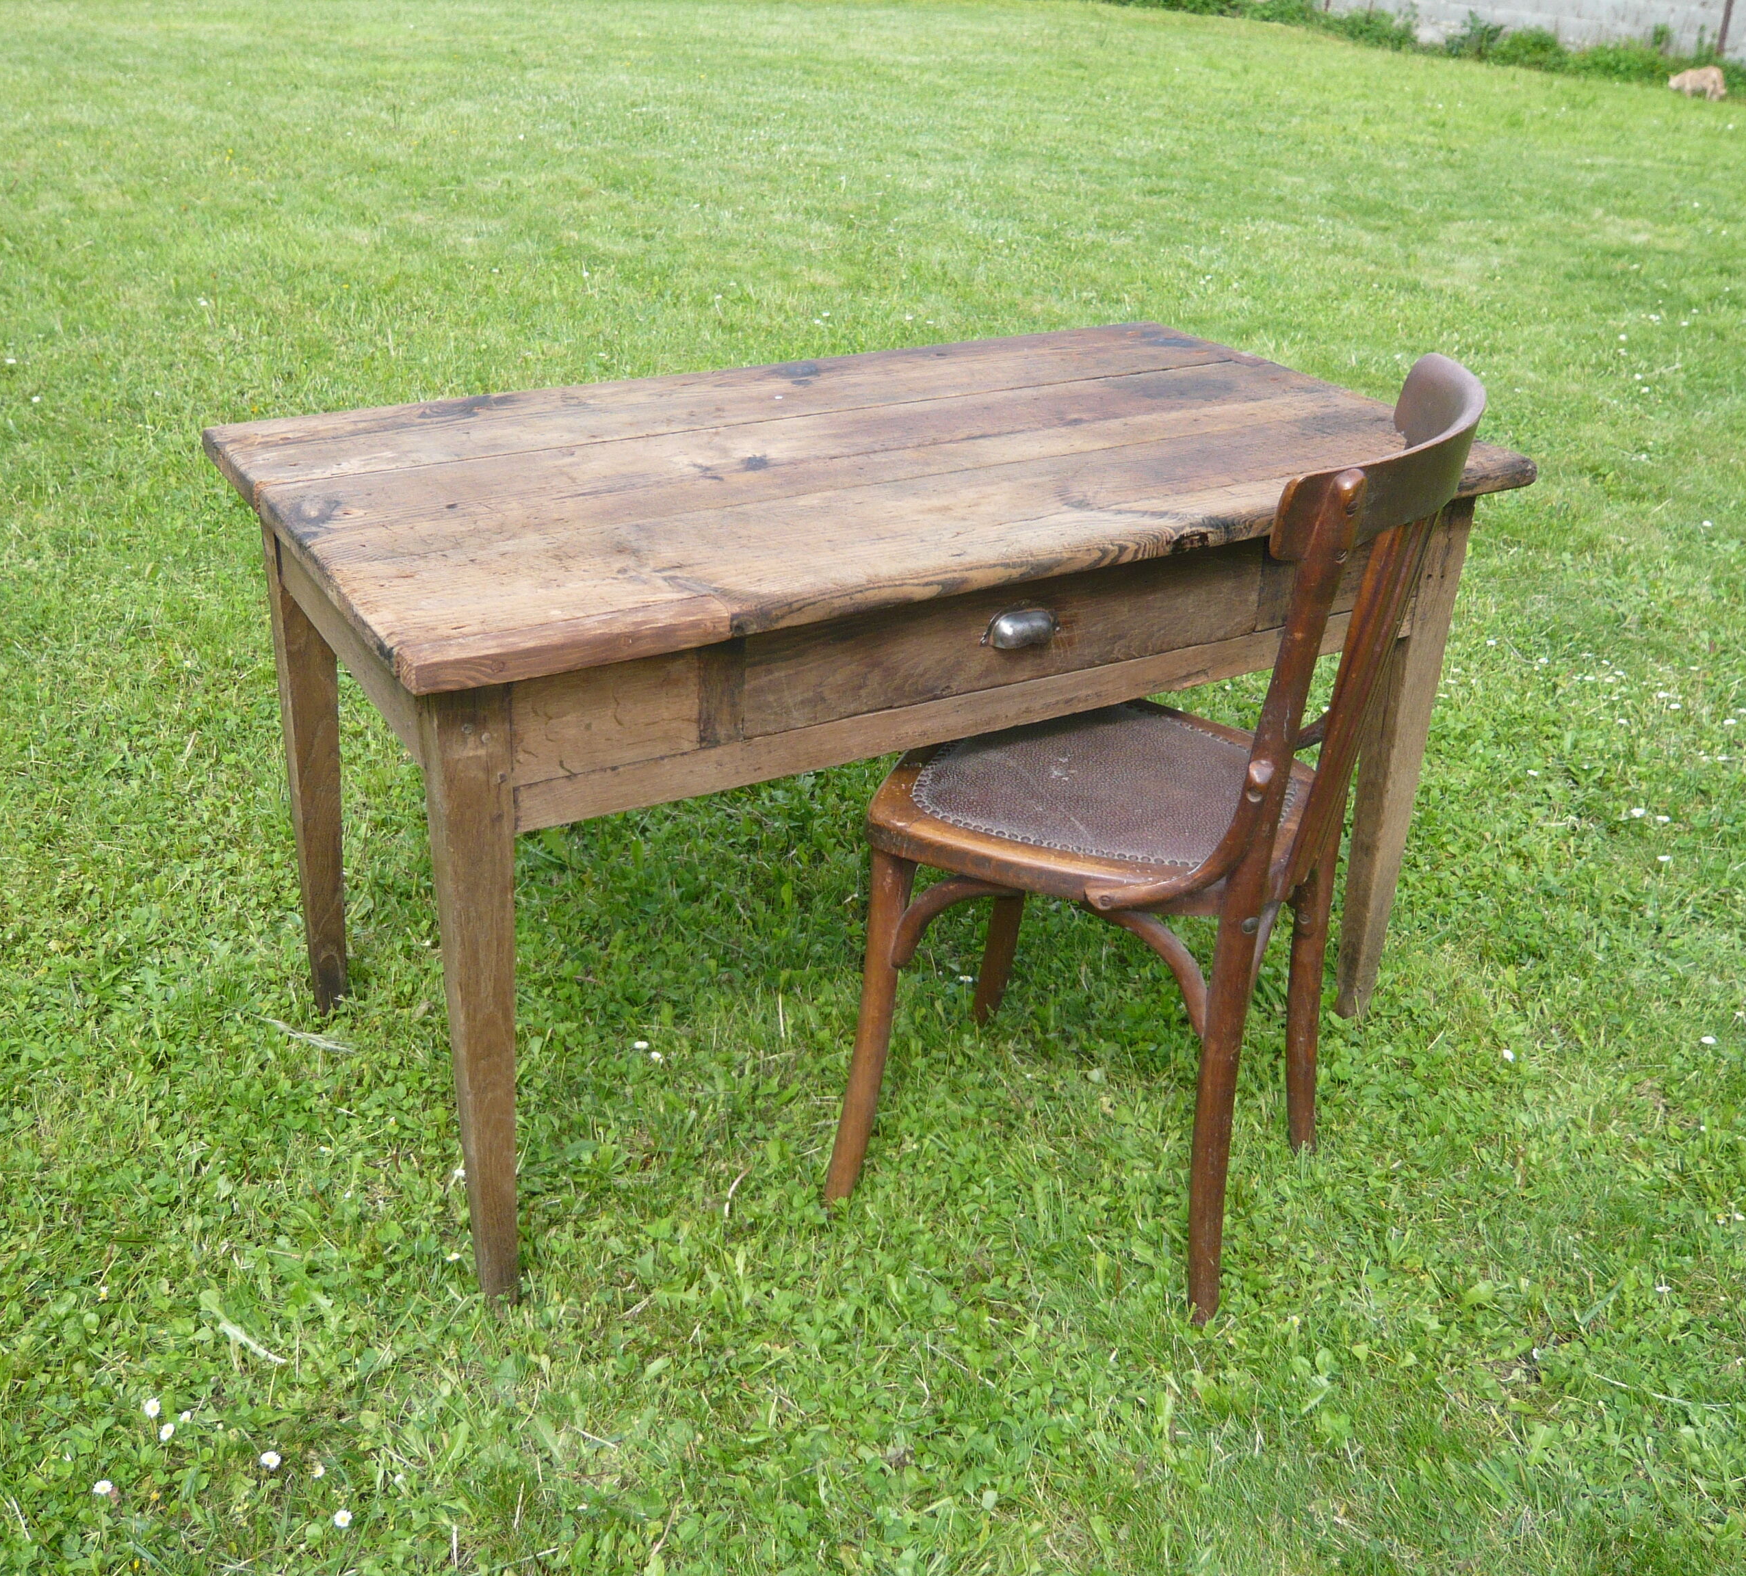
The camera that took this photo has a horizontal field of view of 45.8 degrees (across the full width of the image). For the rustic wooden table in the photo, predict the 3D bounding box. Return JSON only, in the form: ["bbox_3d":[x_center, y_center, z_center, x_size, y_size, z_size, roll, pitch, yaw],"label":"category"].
[{"bbox_3d":[-0.010,-0.044,2.433,1.277,0.740,0.710,-13,30,-27],"label":"rustic wooden table"}]

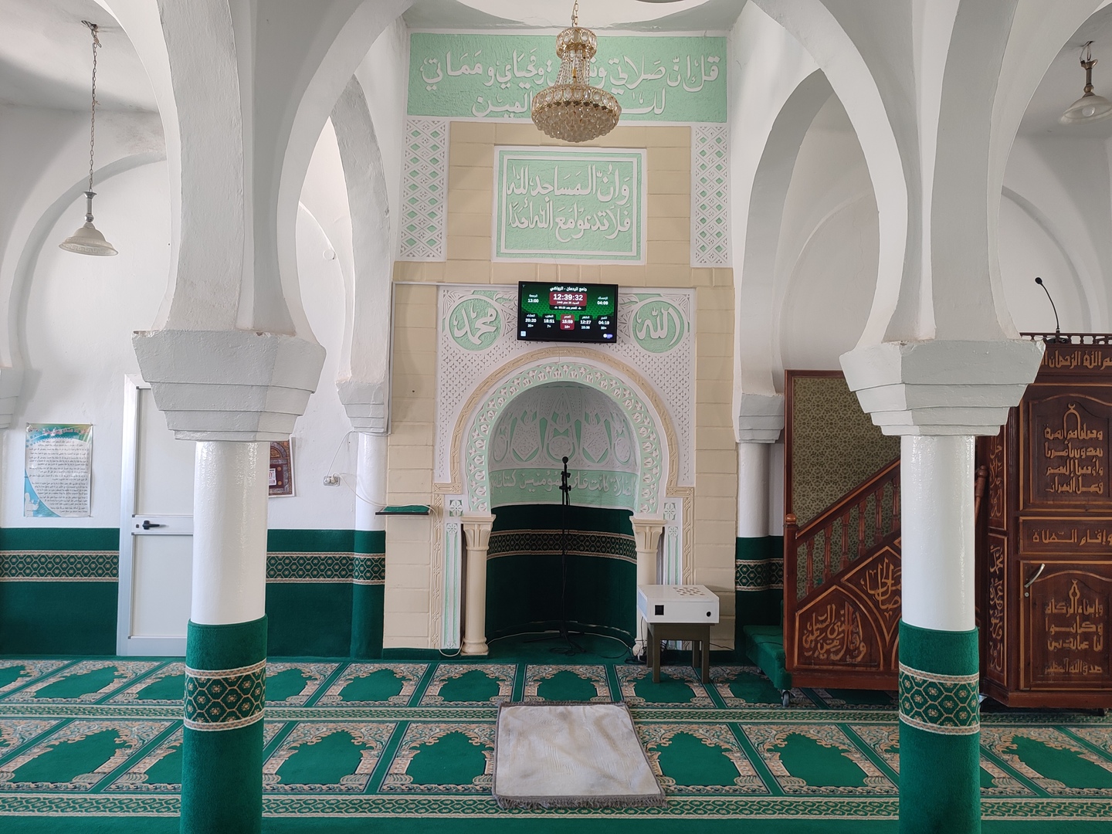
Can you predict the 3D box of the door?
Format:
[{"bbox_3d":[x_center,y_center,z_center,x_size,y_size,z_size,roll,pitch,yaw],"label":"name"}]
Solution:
[{"bbox_3d":[-2.788,0.739,5.764,0.920,2.090,0.090,1,-1,-1],"label":"door"}]

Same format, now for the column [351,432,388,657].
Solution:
[{"bbox_3d":[-1.373,0.947,5.813,0.243,1.662,0.230,1,-2,-1],"label":"column"}]

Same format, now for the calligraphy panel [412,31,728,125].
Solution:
[{"bbox_3d":[0.096,-2.579,5.886,2.414,0.652,0.040,1,-2,-1],"label":"calligraphy panel"}]

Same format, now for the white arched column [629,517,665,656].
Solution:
[{"bbox_3d":[0.676,1.257,5.805,0.241,1.017,0.230,1,-2,-1],"label":"white arched column"}]

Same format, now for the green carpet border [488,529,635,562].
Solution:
[{"bbox_3d":[0.049,1.069,6.307,1.210,0.225,0.520,1,-1,-1],"label":"green carpet border"}]

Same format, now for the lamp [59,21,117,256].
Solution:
[{"bbox_3d":[-2.683,-1.610,4.445,0.295,1.320,0.295,1,-1,-1],"label":"lamp"}]

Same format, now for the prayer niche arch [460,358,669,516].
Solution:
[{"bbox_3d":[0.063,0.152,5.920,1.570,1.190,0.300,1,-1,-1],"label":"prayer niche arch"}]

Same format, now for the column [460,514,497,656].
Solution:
[{"bbox_3d":[-0.574,1.236,5.785,0.242,1.033,0.230,1,-2,-1],"label":"column"}]

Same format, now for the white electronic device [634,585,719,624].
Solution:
[{"bbox_3d":[0.835,1.286,5.315,0.479,0.166,0.424,1,-1,-2],"label":"white electronic device"}]

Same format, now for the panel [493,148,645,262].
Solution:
[{"bbox_3d":[0.108,-1.601,5.861,1.157,0.885,0.040,1,-2,-1],"label":"panel"}]

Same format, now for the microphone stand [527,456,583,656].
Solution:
[{"bbox_3d":[0.004,1.077,6.336,0.460,1.515,0.550,1,-1,-1],"label":"microphone stand"}]

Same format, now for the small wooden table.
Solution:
[{"bbox_3d":[0.857,1.602,5.418,0.410,0.404,0.420,1,-2,-1],"label":"small wooden table"}]

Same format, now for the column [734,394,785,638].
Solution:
[{"bbox_3d":[1.508,0.832,5.699,0.380,2.010,0.270,1,-1,-1],"label":"column"}]

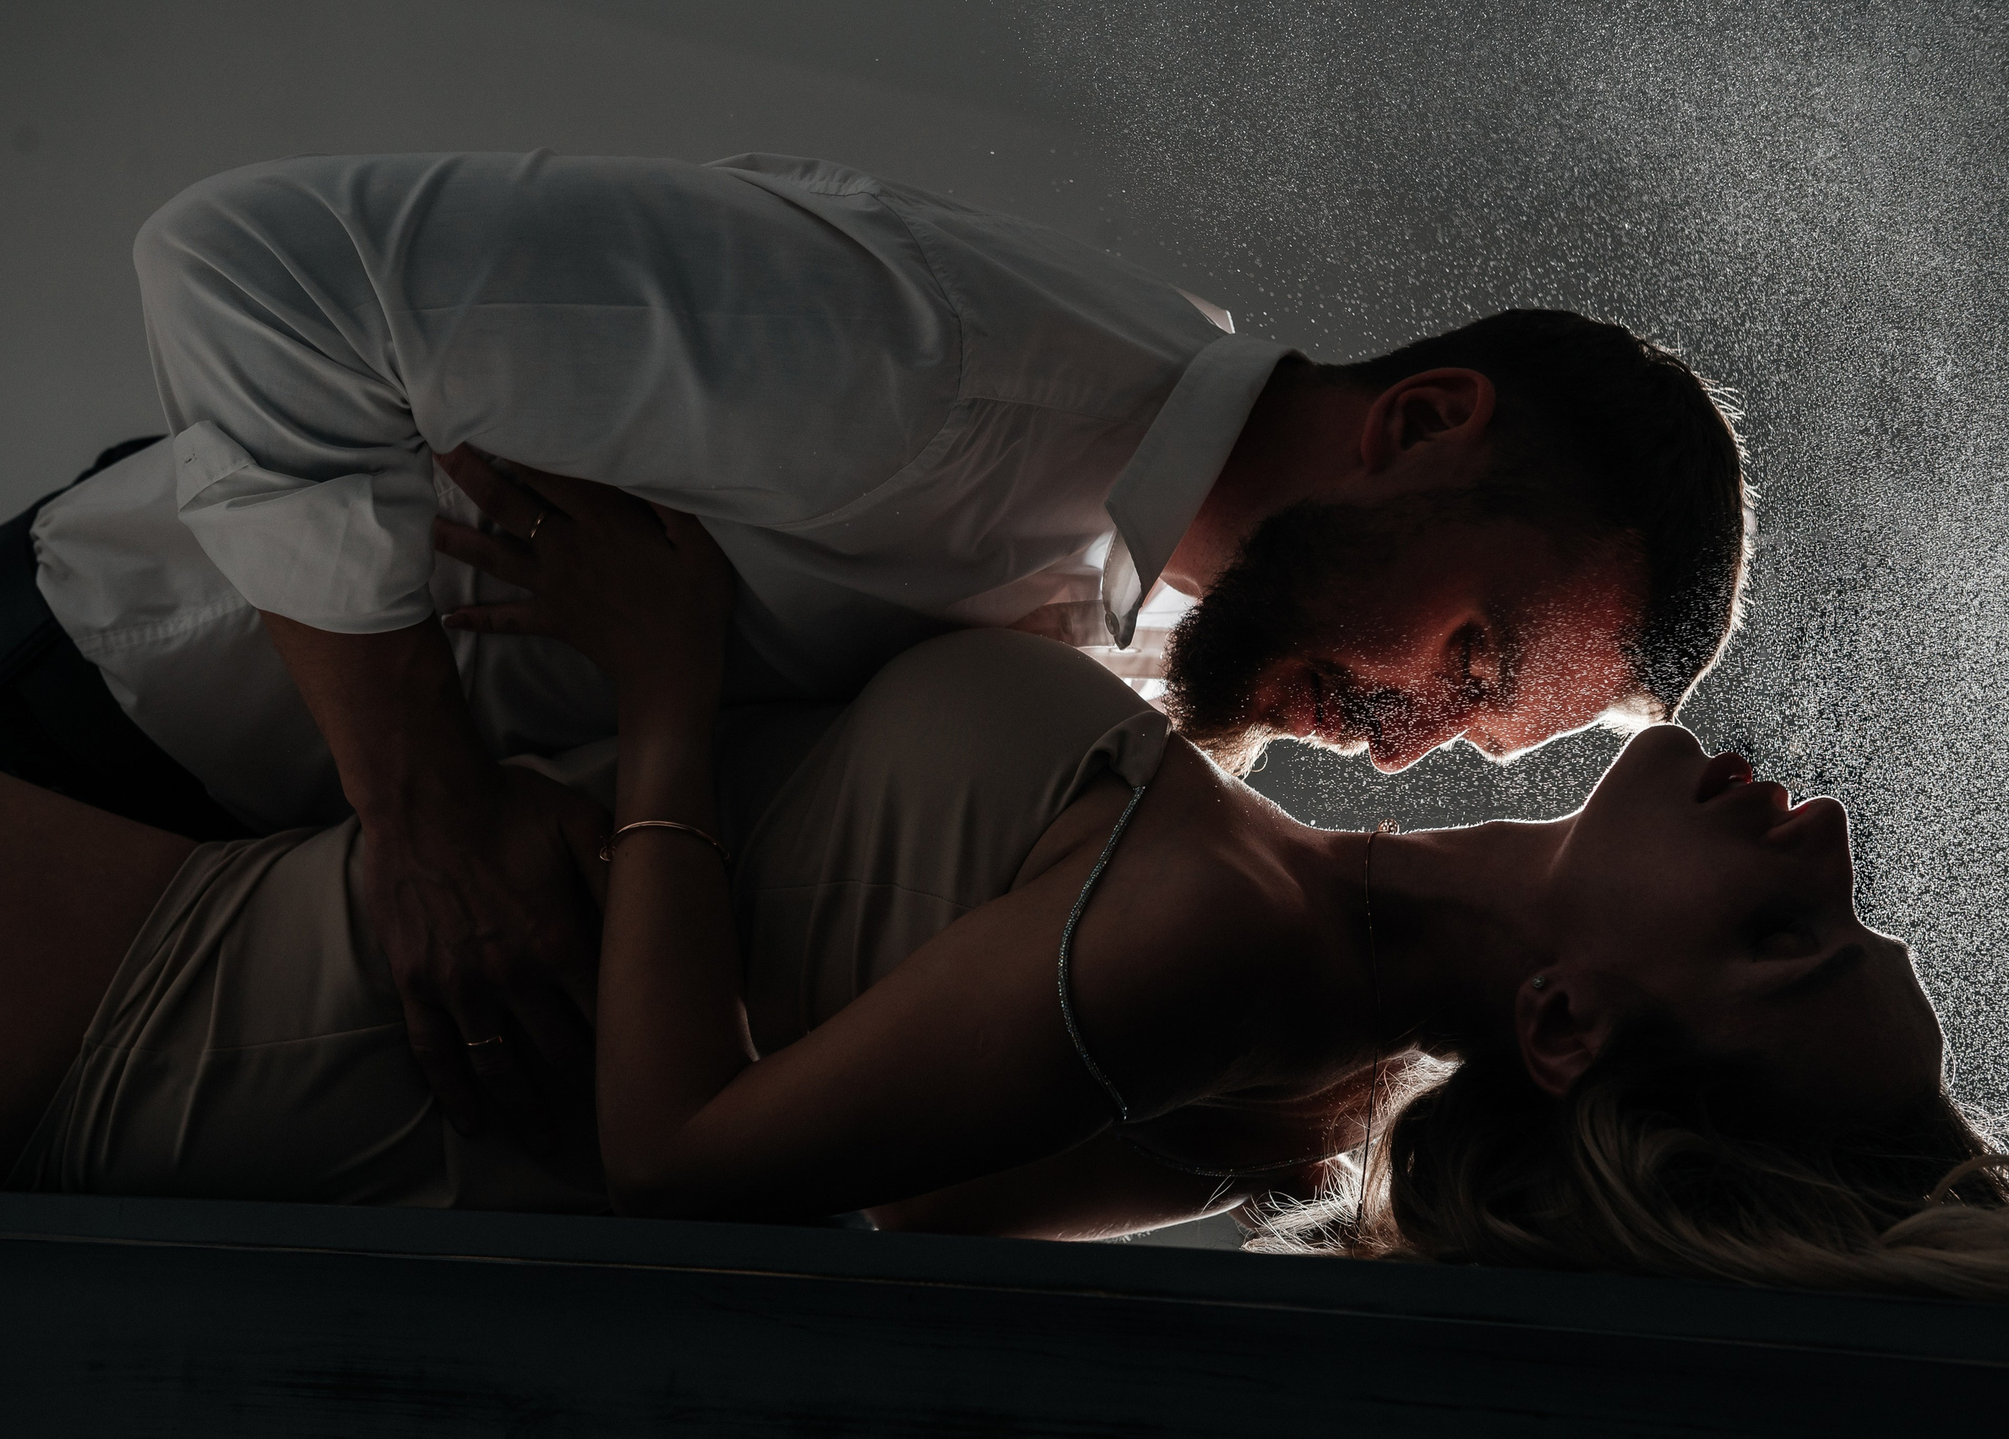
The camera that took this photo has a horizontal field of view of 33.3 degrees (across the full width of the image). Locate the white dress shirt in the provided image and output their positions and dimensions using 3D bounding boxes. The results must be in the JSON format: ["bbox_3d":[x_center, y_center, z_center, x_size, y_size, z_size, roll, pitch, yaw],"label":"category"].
[{"bbox_3d":[-0.163,-0.119,1.580,0.570,0.300,0.460,-11,2,12],"label":"white dress shirt"}]

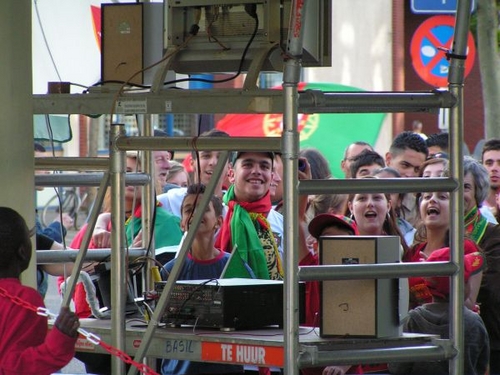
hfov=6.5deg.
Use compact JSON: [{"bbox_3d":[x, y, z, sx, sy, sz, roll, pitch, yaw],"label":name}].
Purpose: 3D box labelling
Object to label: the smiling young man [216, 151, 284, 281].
[{"bbox_3d":[0.013,0.700,16.400,0.520,1.760,0.330,0,1,-5],"label":"smiling young man"}]

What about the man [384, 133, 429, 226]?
[{"bbox_3d":[0.625,0.658,18.000,0.500,1.760,0.320,-1,2,-25],"label":"man"}]

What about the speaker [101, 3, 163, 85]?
[{"bbox_3d":[-0.404,-0.530,16.400,0.185,0.307,0.235,1,2,32],"label":"speaker"}]

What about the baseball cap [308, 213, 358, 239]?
[{"bbox_3d":[0.303,0.146,15.800,0.165,0.130,0.240,0,-18,23],"label":"baseball cap"}]

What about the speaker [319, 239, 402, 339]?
[{"bbox_3d":[0.377,0.330,14.920,0.200,0.337,0.245,0,1,21],"label":"speaker"}]

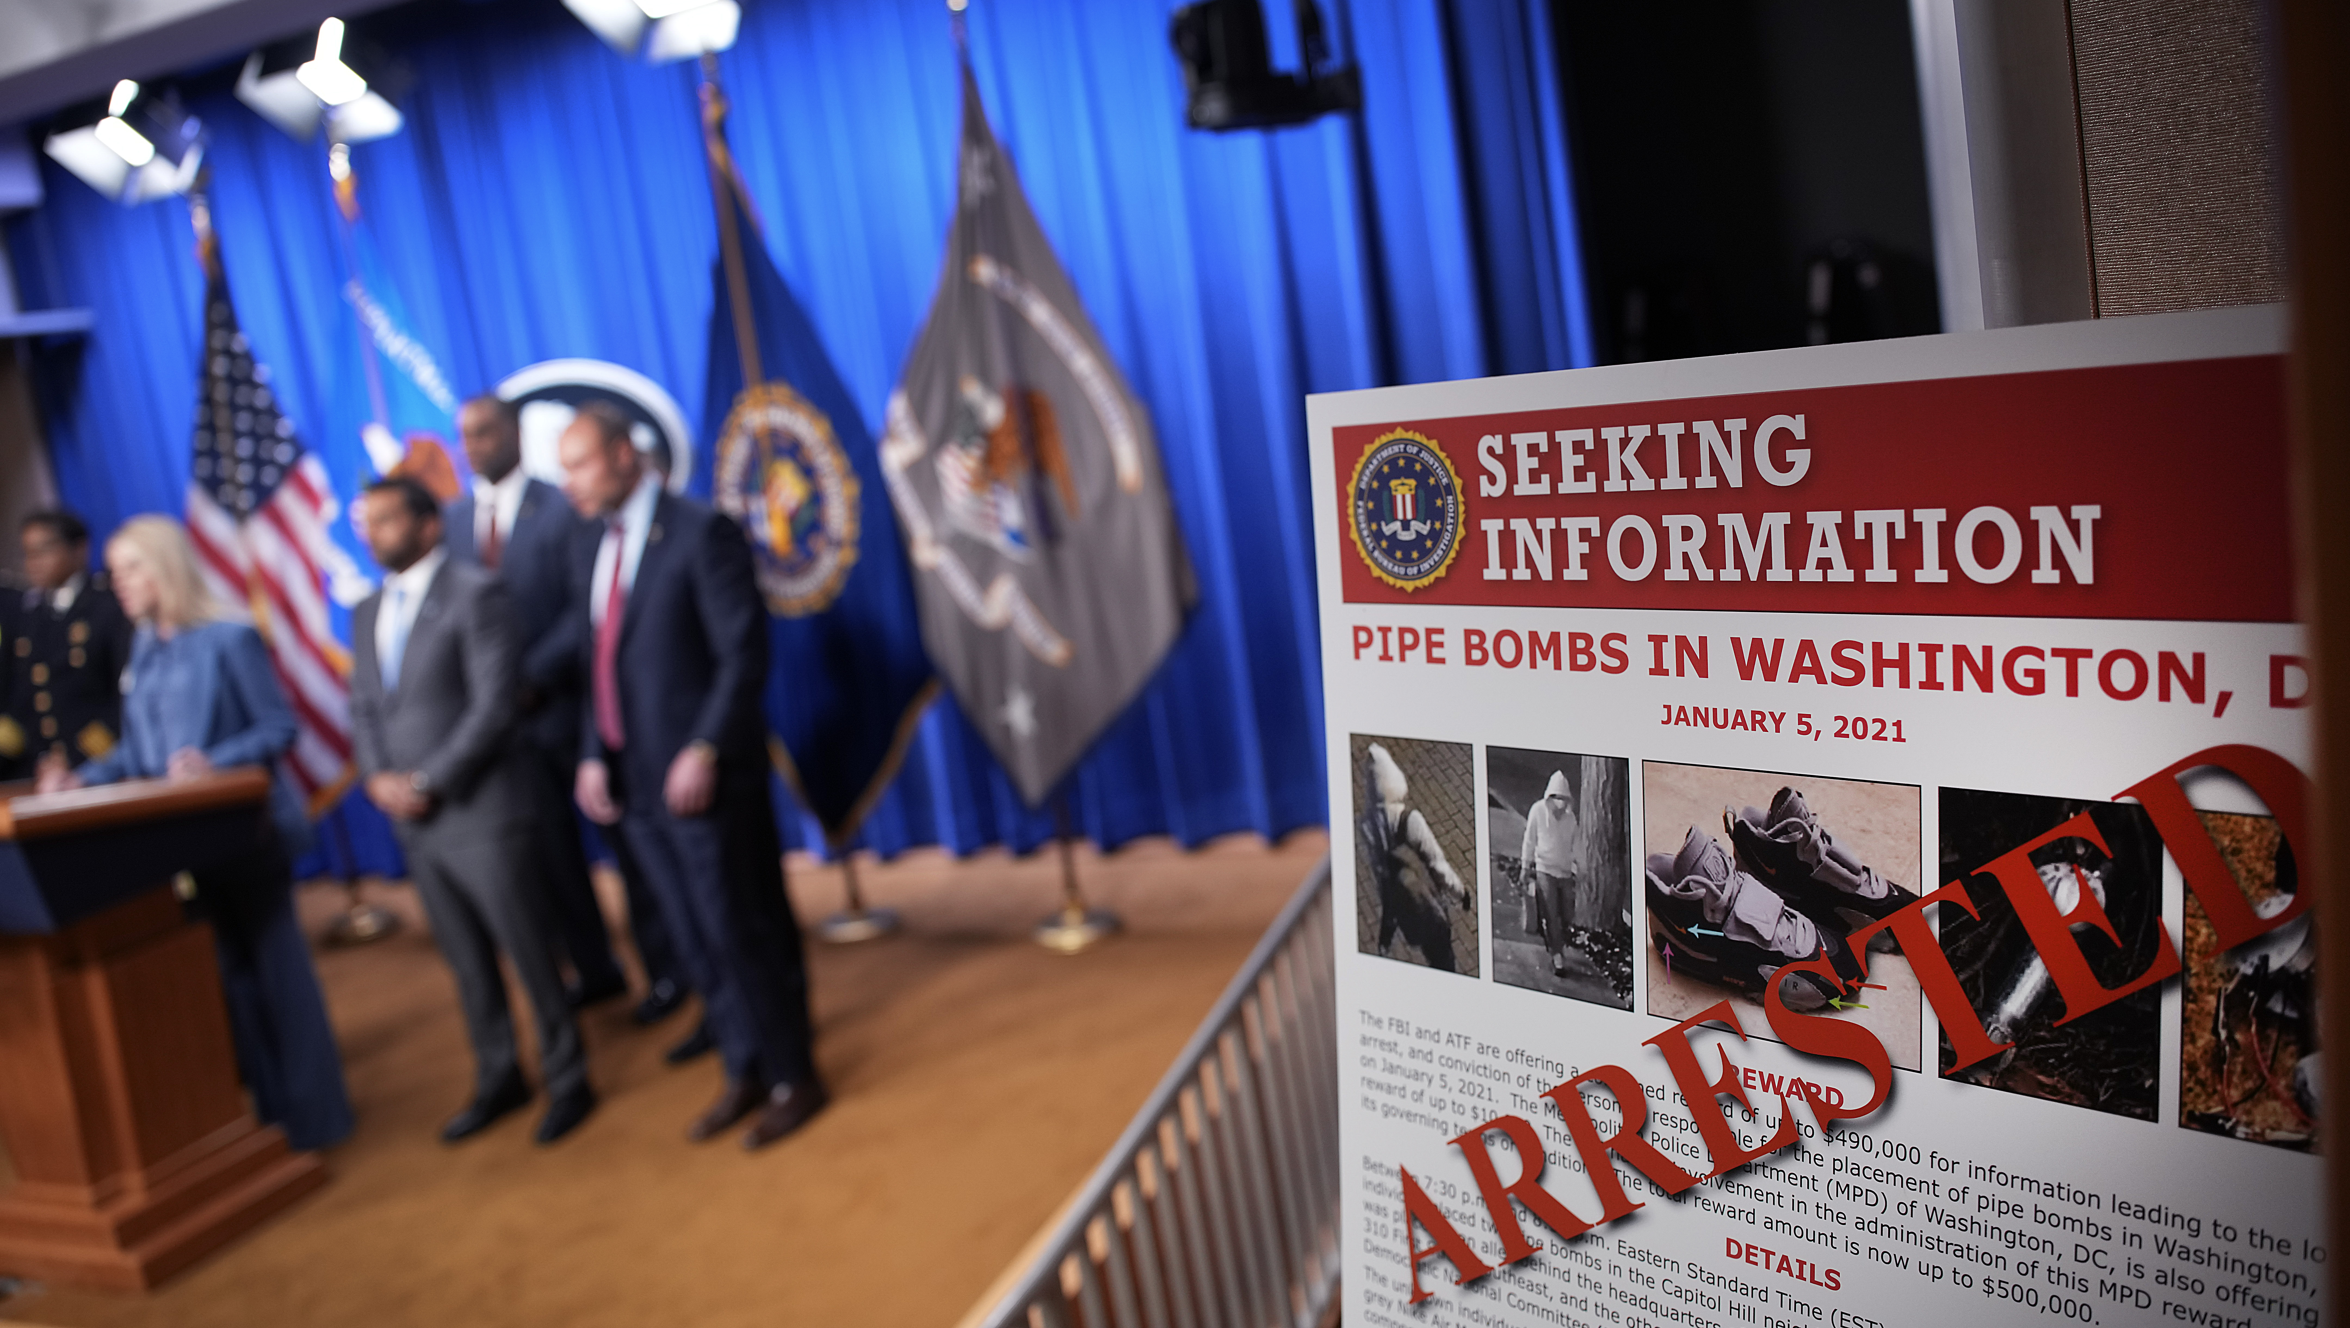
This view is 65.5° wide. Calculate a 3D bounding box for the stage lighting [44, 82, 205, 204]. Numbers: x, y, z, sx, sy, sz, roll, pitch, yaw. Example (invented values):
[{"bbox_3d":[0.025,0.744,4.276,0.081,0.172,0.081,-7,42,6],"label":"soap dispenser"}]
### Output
[{"bbox_3d":[-3.998,-1.977,6.976,0.460,0.380,0.400,-5,49,25],"label":"stage lighting"}]

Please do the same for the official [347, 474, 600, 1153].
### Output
[{"bbox_3d":[-1.897,0.365,4.792,0.520,1.730,0.360,-6,9,21],"label":"official"}]

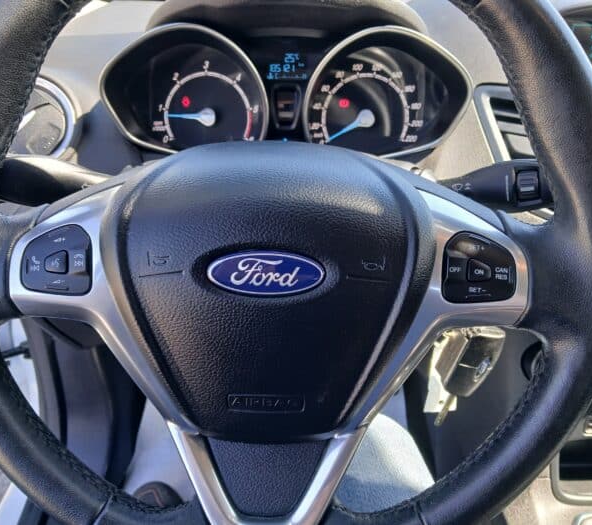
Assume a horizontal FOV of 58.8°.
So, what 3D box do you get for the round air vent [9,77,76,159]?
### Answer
[{"bbox_3d":[-0.245,-0.130,0.485,0.083,0.083,0.026,0,10,-2],"label":"round air vent"}]

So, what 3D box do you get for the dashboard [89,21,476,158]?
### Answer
[{"bbox_3d":[-0.009,-0.157,0.482,0.323,0.118,0.070,1,12,0],"label":"dashboard"}]

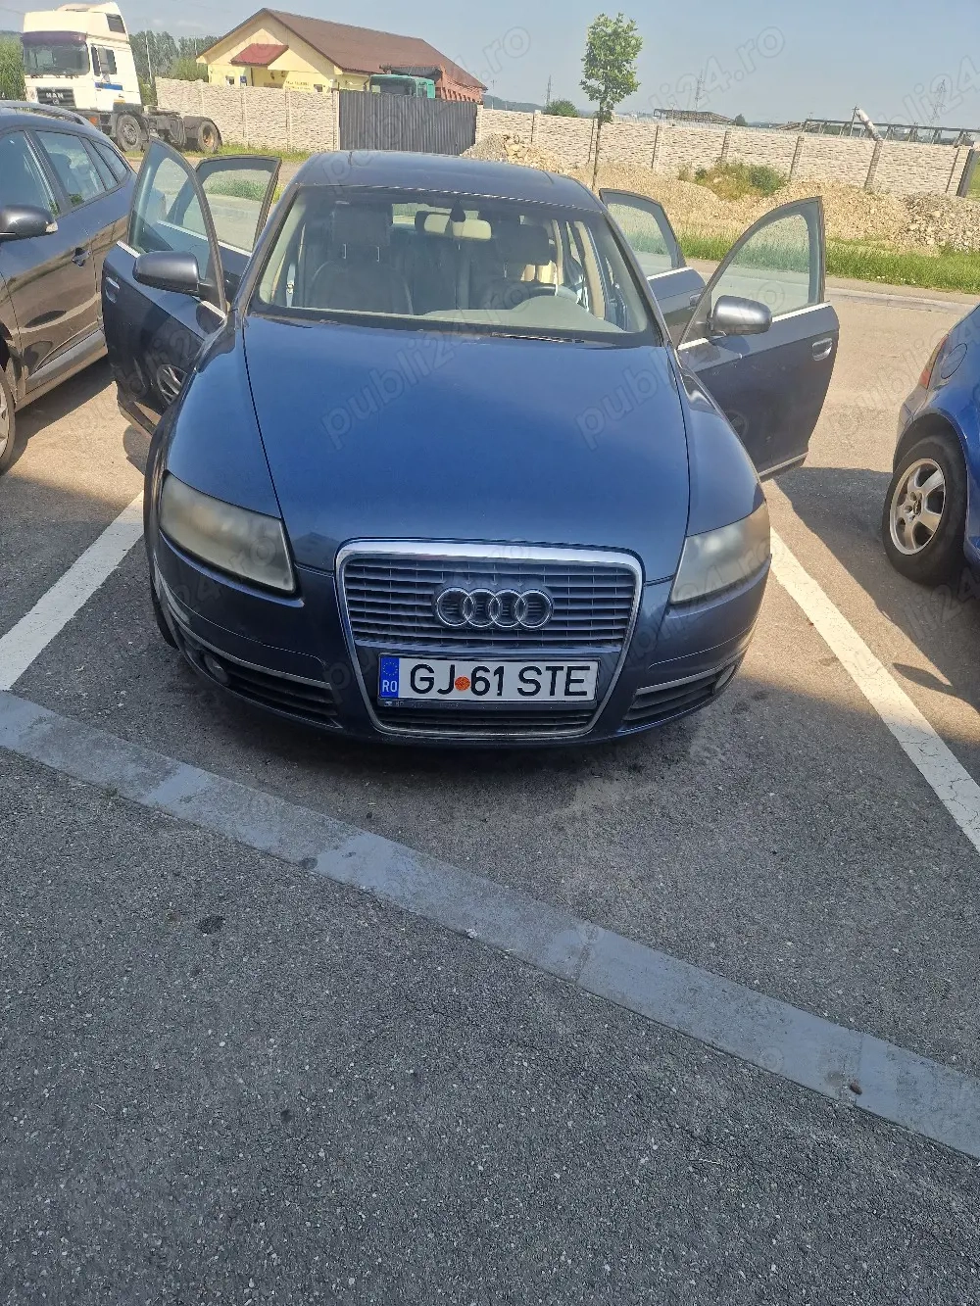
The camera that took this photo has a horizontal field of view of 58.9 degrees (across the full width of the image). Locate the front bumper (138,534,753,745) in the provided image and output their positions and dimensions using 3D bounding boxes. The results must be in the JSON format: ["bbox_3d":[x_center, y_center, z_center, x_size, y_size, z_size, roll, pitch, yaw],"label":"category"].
[{"bbox_3d":[-0.023,-0.052,2.288,1.770,0.510,0.540,1,31,-8],"label":"front bumper"}]

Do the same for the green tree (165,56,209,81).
[{"bbox_3d":[-19.456,-36.654,56.343,3.600,3.521,3.600,5,31,0],"label":"green tree"}]

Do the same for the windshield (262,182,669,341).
[{"bbox_3d":[-0.120,-1.490,3.205,1.450,0.140,0.887,1,56,-8],"label":"windshield"}]

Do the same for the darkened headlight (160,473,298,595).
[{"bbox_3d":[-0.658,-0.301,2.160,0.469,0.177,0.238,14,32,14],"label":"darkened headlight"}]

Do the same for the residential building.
[{"bbox_3d":[-7.821,-31.975,48.903,9.700,5.300,13.800,20,35,23],"label":"residential building"}]

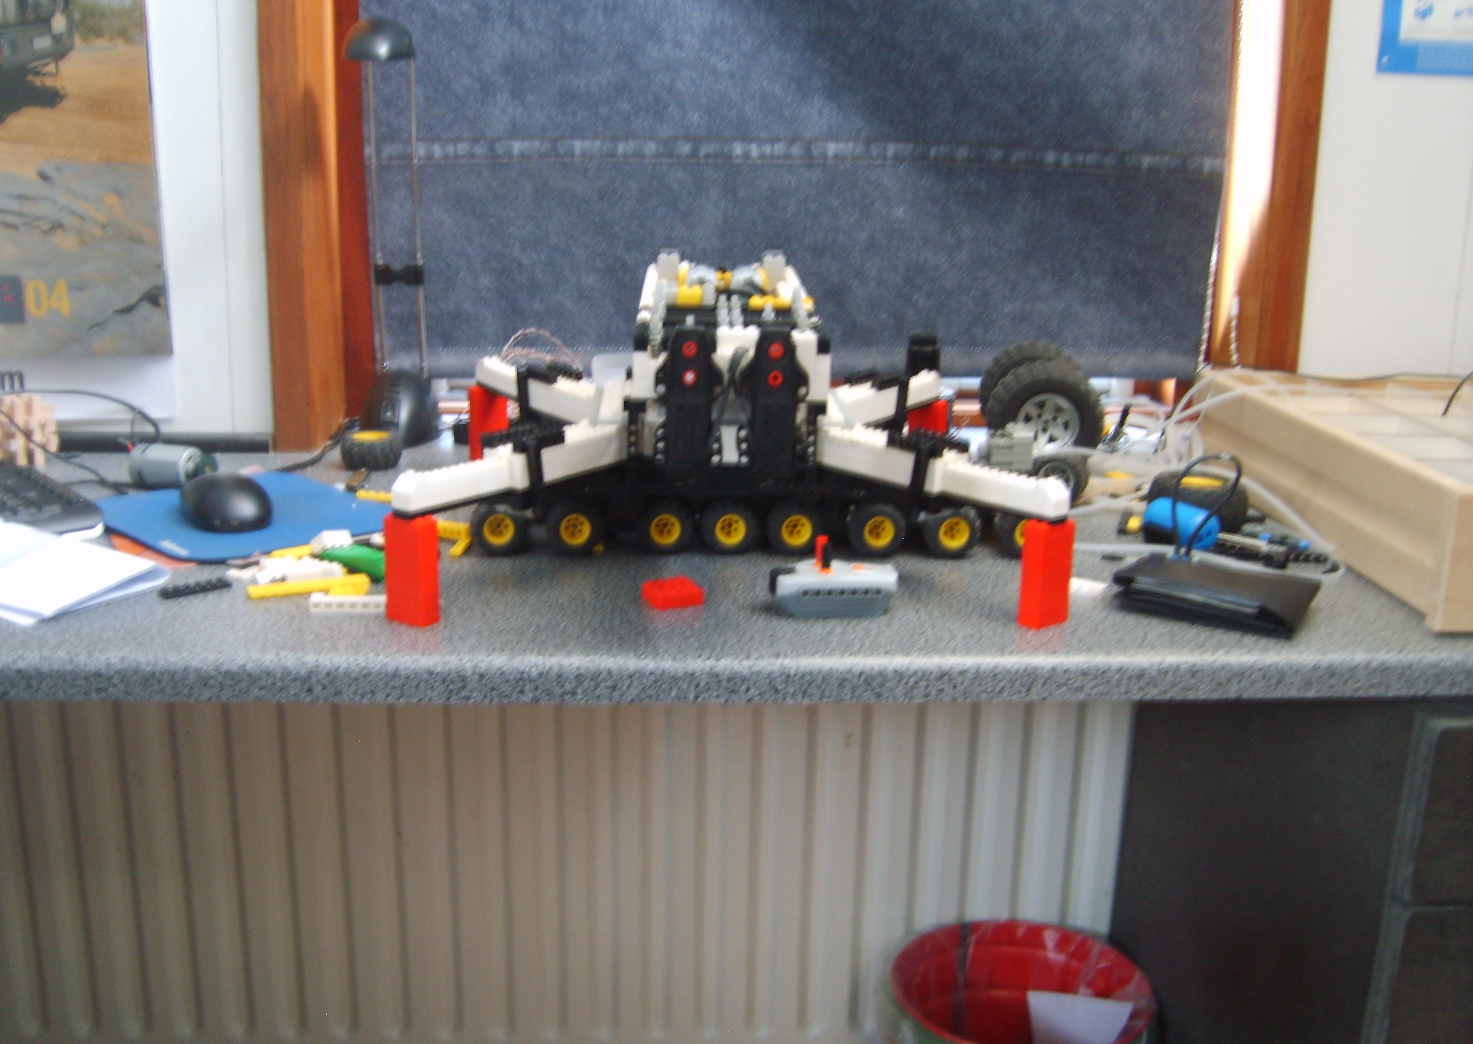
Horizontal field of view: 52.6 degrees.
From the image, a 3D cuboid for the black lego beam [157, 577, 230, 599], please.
[{"bbox_3d":[-0.364,0.044,1.006,0.048,0.005,0.009,-11,19,-38],"label":"black lego beam"}]

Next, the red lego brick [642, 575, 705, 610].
[{"bbox_3d":[-0.043,0.049,1.018,0.032,0.011,0.031,-6,16,-28],"label":"red lego brick"}]

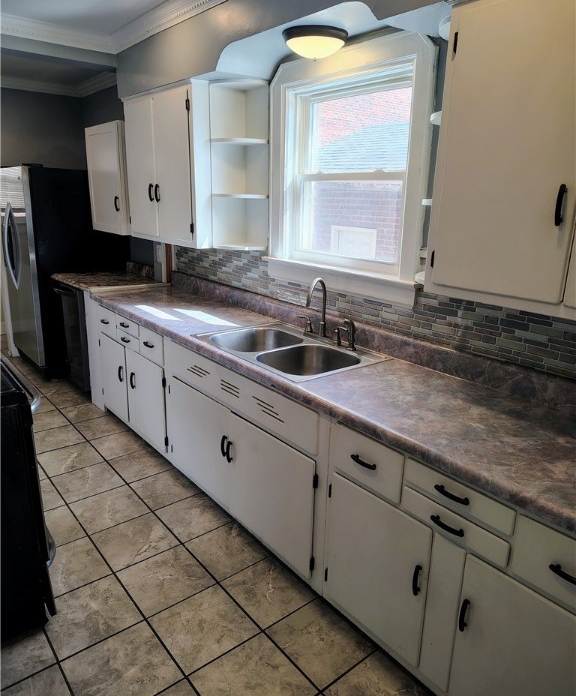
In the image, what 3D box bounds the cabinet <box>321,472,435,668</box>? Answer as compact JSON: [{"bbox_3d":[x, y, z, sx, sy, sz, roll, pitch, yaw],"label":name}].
[{"bbox_3d":[0.469,0.684,1.935,0.498,0.509,0.449,-12,21,-37],"label":"cabinet"}]

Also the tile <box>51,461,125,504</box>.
[{"bbox_3d":[-1.138,0.769,3.045,0.322,0.010,0.319,-12,21,-37],"label":"tile"}]

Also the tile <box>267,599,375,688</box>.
[{"bbox_3d":[0.121,1.044,1.909,0.285,0.010,0.301,-12,21,-37],"label":"tile"}]

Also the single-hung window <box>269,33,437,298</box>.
[{"bbox_3d":[0.246,-0.797,2.489,0.120,1.055,1.020,-12,21,-37],"label":"single-hung window"}]

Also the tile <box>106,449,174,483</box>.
[{"bbox_3d":[-0.889,0.722,3.281,0.330,0.010,0.326,-12,21,-37],"label":"tile"}]

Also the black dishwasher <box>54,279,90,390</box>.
[{"bbox_3d":[-1.430,-0.114,4.269,0.610,0.800,0.600,-12,21,-37],"label":"black dishwasher"}]

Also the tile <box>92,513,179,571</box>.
[{"bbox_3d":[-0.740,0.936,2.587,0.330,0.010,0.326,-12,21,-37],"label":"tile"}]

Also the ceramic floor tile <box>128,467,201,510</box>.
[{"bbox_3d":[-0.684,0.801,3.034,0.330,0.010,0.326,-12,21,-37],"label":"ceramic floor tile"}]

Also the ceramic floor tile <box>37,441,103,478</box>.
[{"bbox_3d":[-1.357,0.699,3.328,0.330,0.010,0.326,-12,21,-37],"label":"ceramic floor tile"}]

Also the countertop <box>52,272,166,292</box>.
[{"bbox_3d":[-1.387,-0.505,4.066,0.650,0.045,0.860,-12,21,-37],"label":"countertop"}]

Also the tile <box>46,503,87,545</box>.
[{"bbox_3d":[-1.208,0.913,2.633,0.330,0.010,0.326,-12,21,-37],"label":"tile"}]

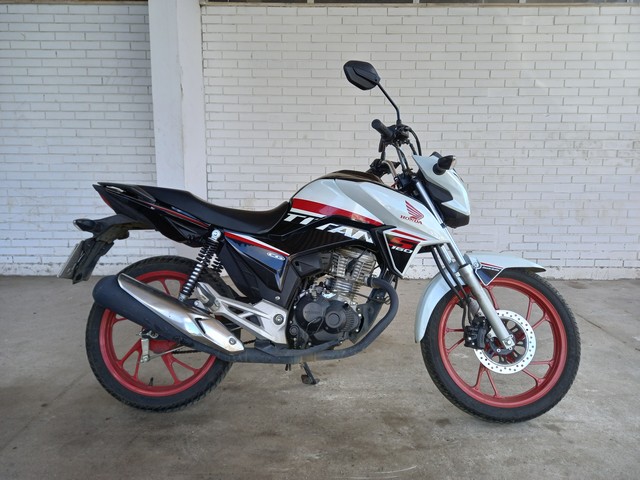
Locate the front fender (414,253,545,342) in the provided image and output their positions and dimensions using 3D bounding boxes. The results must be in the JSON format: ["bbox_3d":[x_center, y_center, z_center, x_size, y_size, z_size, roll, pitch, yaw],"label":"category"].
[{"bbox_3d":[0.621,0.219,1.797,0.520,0.350,0.150,1,-9,0],"label":"front fender"}]

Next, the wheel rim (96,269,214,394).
[{"bbox_3d":[-0.626,0.368,1.845,0.486,0.486,0.095,1,-7,3],"label":"wheel rim"}]

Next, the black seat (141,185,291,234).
[{"bbox_3d":[-0.426,-0.118,1.893,0.640,0.210,0.270,1,-7,3],"label":"black seat"}]

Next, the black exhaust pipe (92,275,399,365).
[{"bbox_3d":[-0.255,0.298,1.692,1.100,0.320,0.250,1,-7,3],"label":"black exhaust pipe"}]

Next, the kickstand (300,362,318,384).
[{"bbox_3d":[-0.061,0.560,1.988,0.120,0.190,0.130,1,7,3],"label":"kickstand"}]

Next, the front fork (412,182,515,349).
[{"bbox_3d":[0.536,0.099,1.815,0.110,0.720,0.210,-28,-7,-4],"label":"front fork"}]

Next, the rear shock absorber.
[{"bbox_3d":[-0.453,0.104,1.752,0.062,0.320,0.062,26,-5,6],"label":"rear shock absorber"}]

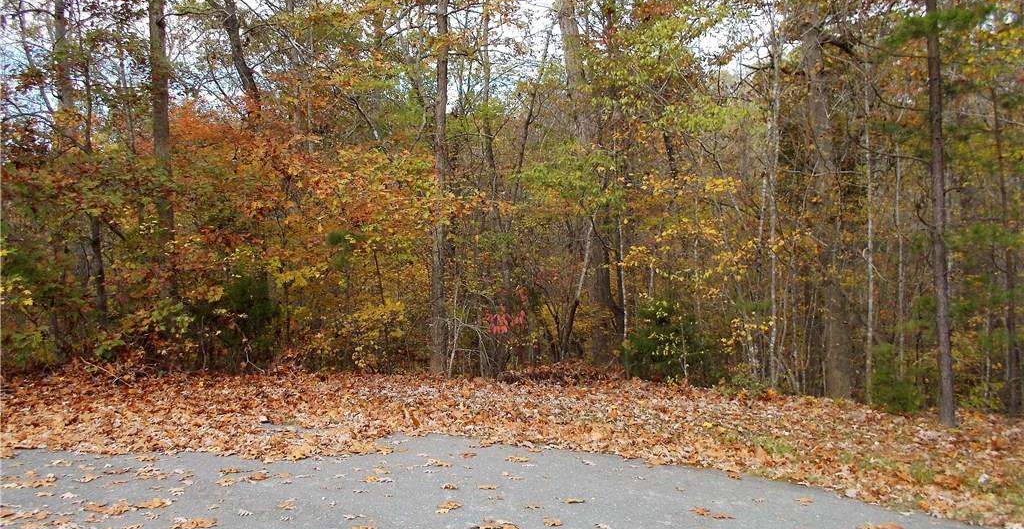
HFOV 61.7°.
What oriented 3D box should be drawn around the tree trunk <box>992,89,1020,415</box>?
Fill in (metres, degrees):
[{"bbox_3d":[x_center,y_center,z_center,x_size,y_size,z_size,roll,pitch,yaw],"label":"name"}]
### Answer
[{"bbox_3d":[6.107,-0.148,10.600,0.148,4.035,0.148,-3,0,0],"label":"tree trunk"}]

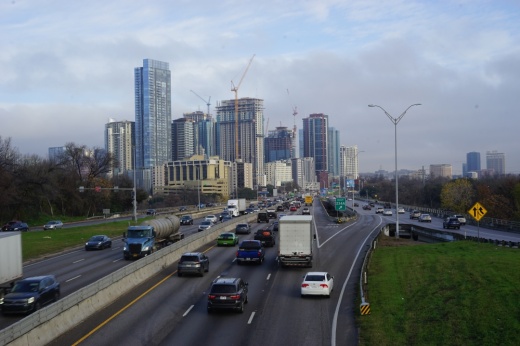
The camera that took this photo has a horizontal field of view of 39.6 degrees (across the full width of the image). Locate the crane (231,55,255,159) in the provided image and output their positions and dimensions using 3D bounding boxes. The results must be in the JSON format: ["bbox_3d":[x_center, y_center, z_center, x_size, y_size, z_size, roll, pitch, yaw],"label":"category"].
[{"bbox_3d":[-25.440,-75.572,1080.000,36.000,203.520,10.000,-1,0,0],"label":"crane"}]

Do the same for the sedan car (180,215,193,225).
[{"bbox_3d":[-13.800,8.950,137.500,1.860,1.600,4.700,-1,0,4],"label":"sedan car"}]

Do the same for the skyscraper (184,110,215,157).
[{"bbox_3d":[-98.102,-35.971,1180.000,46.000,129.170,34.000,-1,0,39],"label":"skyscraper"}]

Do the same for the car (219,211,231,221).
[{"bbox_3d":[-7.171,9.124,150.000,1.820,1.470,4.600,-1,0,5],"label":"car"}]

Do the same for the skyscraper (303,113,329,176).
[{"bbox_3d":[79.780,-30.684,1030.000,29.000,108.000,28.000,-1,0,-14],"label":"skyscraper"}]

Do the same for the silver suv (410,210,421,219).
[{"bbox_3d":[30.871,8.322,143.000,1.900,1.720,4.700,-1,0,3],"label":"silver suv"}]

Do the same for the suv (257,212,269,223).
[{"bbox_3d":[0.800,8.140,132.300,1.880,1.820,4.400,-1,0,4],"label":"suv"}]

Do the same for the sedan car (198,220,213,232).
[{"bbox_3d":[-8.300,8.270,113.600,1.820,1.460,4.650,-1,0,4],"label":"sedan car"}]

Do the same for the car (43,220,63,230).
[{"bbox_3d":[-36.052,9.218,126.000,1.790,1.470,4.500,-1,0,6],"label":"car"}]

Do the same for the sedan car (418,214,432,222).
[{"bbox_3d":[30.766,8.337,134.000,1.820,1.520,4.500,-1,0,3],"label":"sedan car"}]

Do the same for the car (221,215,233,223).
[{"bbox_3d":[-6.434,8.992,142.000,1.820,1.460,4.600,-1,0,5],"label":"car"}]

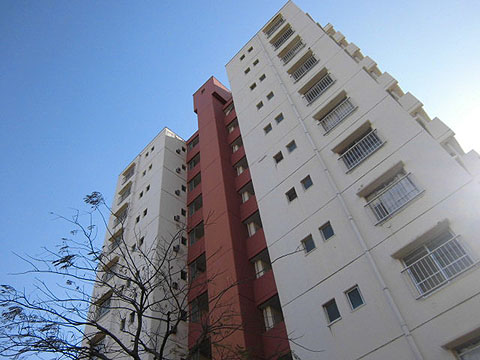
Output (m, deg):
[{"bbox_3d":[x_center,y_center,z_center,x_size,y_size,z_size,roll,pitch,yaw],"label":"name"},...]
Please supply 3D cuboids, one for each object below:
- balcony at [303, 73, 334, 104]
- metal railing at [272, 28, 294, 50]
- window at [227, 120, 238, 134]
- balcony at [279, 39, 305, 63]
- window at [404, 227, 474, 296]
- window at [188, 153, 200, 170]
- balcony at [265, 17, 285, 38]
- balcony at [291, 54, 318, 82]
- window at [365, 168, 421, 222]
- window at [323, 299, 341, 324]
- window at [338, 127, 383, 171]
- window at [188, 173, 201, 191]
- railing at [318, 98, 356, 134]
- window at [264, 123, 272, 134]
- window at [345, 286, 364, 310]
[{"bbox_3d":[4.031,-4.470,18.139,0.384,0.931,1.824,34,-64,-30],"label":"balcony"},{"bbox_3d":[3.025,-9.728,24.831,0.250,0.911,1.829,35,-64,-30],"label":"metal railing"},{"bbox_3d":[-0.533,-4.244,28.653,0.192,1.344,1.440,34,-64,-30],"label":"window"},{"bbox_3d":[3.351,-8.002,22.651,0.120,0.911,1.829,35,-64,-30],"label":"balcony"},{"bbox_3d":[5.399,2.320,9.905,0.163,1.402,1.584,34,-64,-30],"label":"window"},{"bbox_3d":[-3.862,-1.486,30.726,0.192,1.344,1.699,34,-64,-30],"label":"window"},{"bbox_3d":[2.698,-11.454,27.012,0.250,0.911,1.829,35,-64,-30],"label":"balcony"},{"bbox_3d":[3.678,-6.276,20.470,0.120,0.911,1.829,35,-64,-30],"label":"balcony"},{"bbox_3d":[4.985,0.627,11.748,0.250,0.911,1.829,35,-64,-30],"label":"window"},{"bbox_3d":[2.885,4.122,11.196,0.134,0.682,0.499,34,-64,-30],"label":"window"},{"bbox_3d":[4.615,-1.075,13.726,0.096,0.931,1.834,34,-64,-30],"label":"window"},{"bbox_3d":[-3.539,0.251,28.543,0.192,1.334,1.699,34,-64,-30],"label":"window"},{"bbox_3d":[4.359,-2.748,15.963,0.384,0.931,1.843,34,-64,-30],"label":"railing"},{"bbox_3d":[1.577,-2.783,19.987,0.120,0.674,0.493,35,-64,-30],"label":"window"},{"bbox_3d":[3.486,3.590,10.936,0.120,0.674,0.493,35,-64,-30],"label":"window"}]

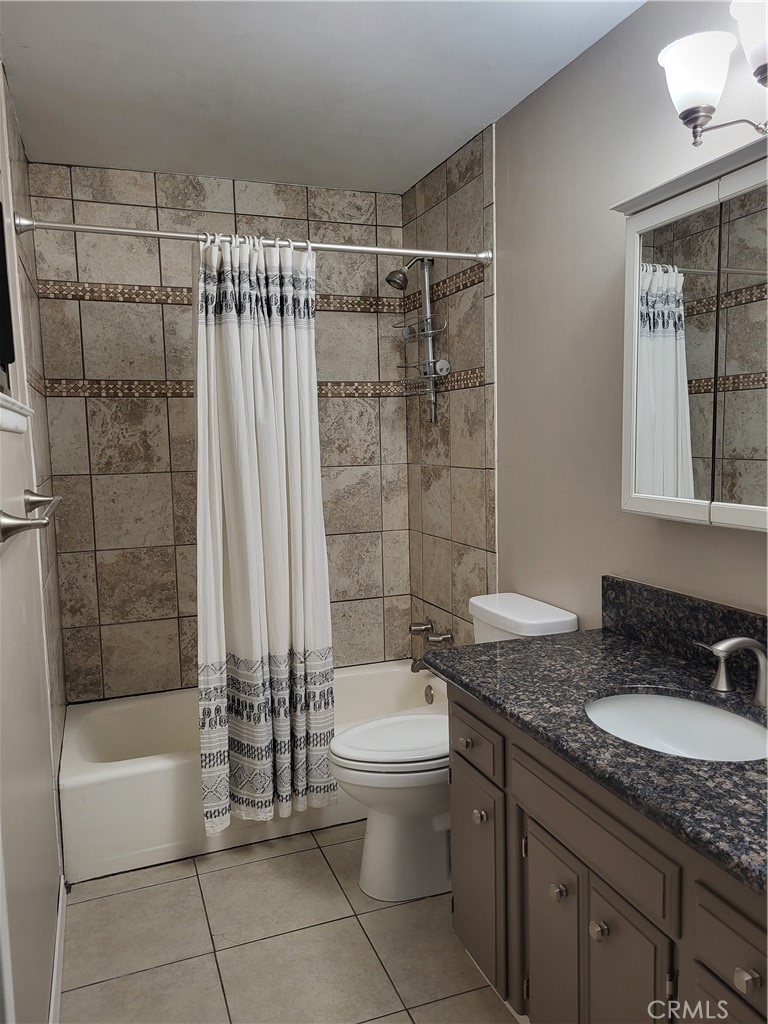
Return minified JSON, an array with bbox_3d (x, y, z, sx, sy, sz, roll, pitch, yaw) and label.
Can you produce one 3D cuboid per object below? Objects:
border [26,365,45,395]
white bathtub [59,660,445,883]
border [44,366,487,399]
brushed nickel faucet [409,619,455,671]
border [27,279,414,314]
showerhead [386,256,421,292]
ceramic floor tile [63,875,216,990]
[{"bbox_3d":[-1.162,-0.438,2.598,0.012,0.067,0.851,-4,7,-20],"label":"border"},{"bbox_3d":[-0.438,0.915,3.036,1.515,0.350,0.796,-4,7,-20],"label":"white bathtub"},{"bbox_3d":[-0.475,-0.486,2.901,1.515,0.067,0.760,-4,7,-20],"label":"border"},{"bbox_3d":[0.185,0.580,3.266,0.150,0.194,0.258,-4,7,-20],"label":"brushed nickel faucet"},{"bbox_3d":[-0.614,-0.890,3.210,1.515,0.063,0.012,-4,7,-20],"label":"border"},{"bbox_3d":[0.084,-0.971,3.117,0.156,0.137,0.089,-4,7,-20],"label":"showerhead"},{"bbox_3d":[-0.705,1.192,2.200,0.382,0.011,0.389,-4,7,-20],"label":"ceramic floor tile"}]

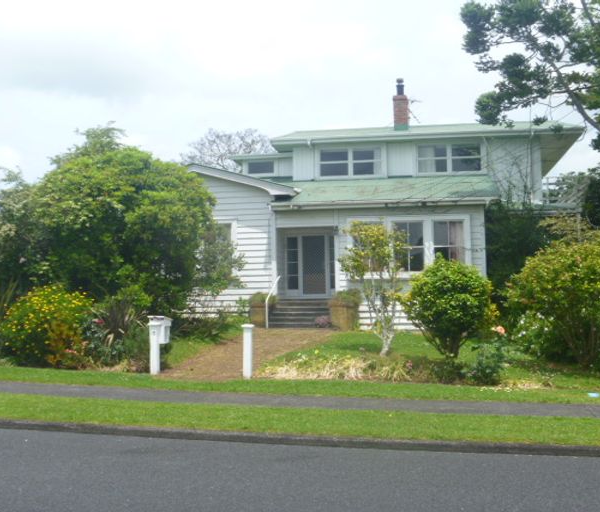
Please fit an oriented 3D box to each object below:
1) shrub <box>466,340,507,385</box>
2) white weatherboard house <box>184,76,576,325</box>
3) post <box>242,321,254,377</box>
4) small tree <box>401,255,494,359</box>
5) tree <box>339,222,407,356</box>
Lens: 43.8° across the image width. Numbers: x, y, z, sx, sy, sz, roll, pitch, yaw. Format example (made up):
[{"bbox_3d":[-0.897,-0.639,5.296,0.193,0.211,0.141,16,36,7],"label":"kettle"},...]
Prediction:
[{"bbox_3d":[2.785,1.564,11.150,0.580,0.640,0.550,-1,-2,11],"label":"shrub"},{"bbox_3d":[3.072,-1.959,26.780,13.500,8.550,12.000,-1,-2,11],"label":"white weatherboard house"},{"bbox_3d":[-0.817,1.490,11.850,0.140,0.900,0.140,-1,-2,11],"label":"post"},{"bbox_3d":[2.855,0.955,14.450,1.750,2.050,1.650,-1,-2,11],"label":"small tree"},{"bbox_3d":[1.442,0.670,14.850,1.320,2.680,1.250,-1,-2,11],"label":"tree"}]

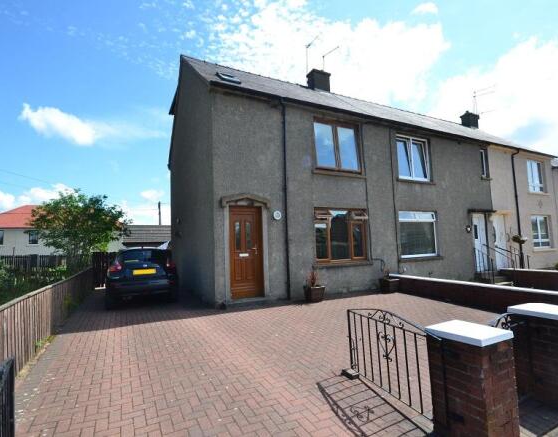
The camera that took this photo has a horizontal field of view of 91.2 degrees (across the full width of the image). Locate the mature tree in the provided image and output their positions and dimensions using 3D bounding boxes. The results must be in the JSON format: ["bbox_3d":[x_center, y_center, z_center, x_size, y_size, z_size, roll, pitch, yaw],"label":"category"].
[{"bbox_3d":[-10.056,0.763,13.899,4.200,4.400,4.000,0,-3,-28],"label":"mature tree"}]

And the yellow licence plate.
[{"bbox_3d":[-3.465,1.384,7.056,0.520,0.110,0.015,0,-3,-28],"label":"yellow licence plate"}]

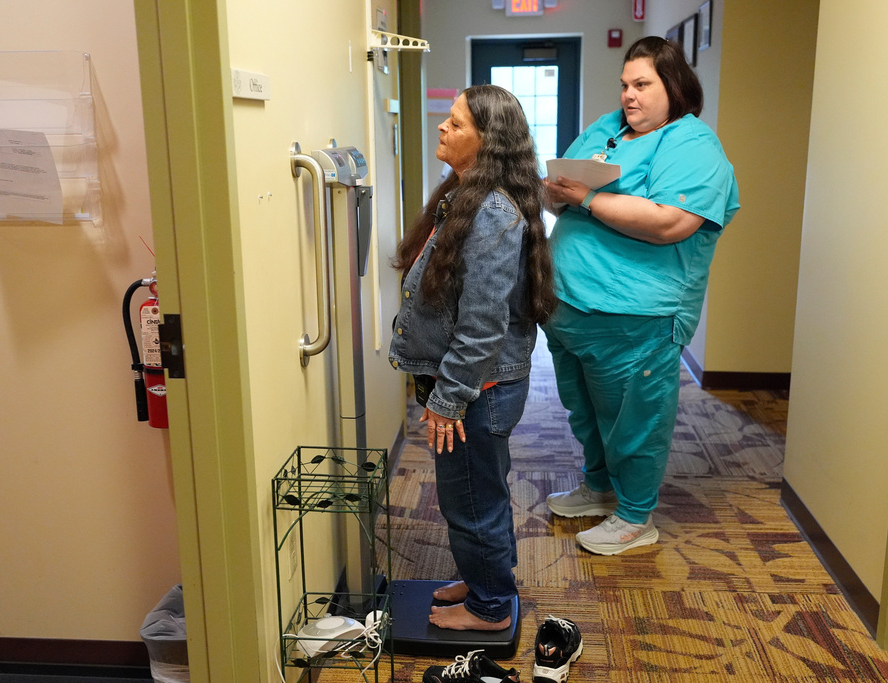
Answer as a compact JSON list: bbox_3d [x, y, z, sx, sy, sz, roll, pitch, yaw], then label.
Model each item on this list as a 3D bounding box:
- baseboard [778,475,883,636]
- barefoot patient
[{"bbox_3d":[1.252,0.671,2.997,0.015,0.100,0.995,1,13,5],"label":"baseboard"},{"bbox_3d":[0.075,0.072,2.426,0.440,1.450,0.470,0,13,1],"label":"barefoot patient"}]

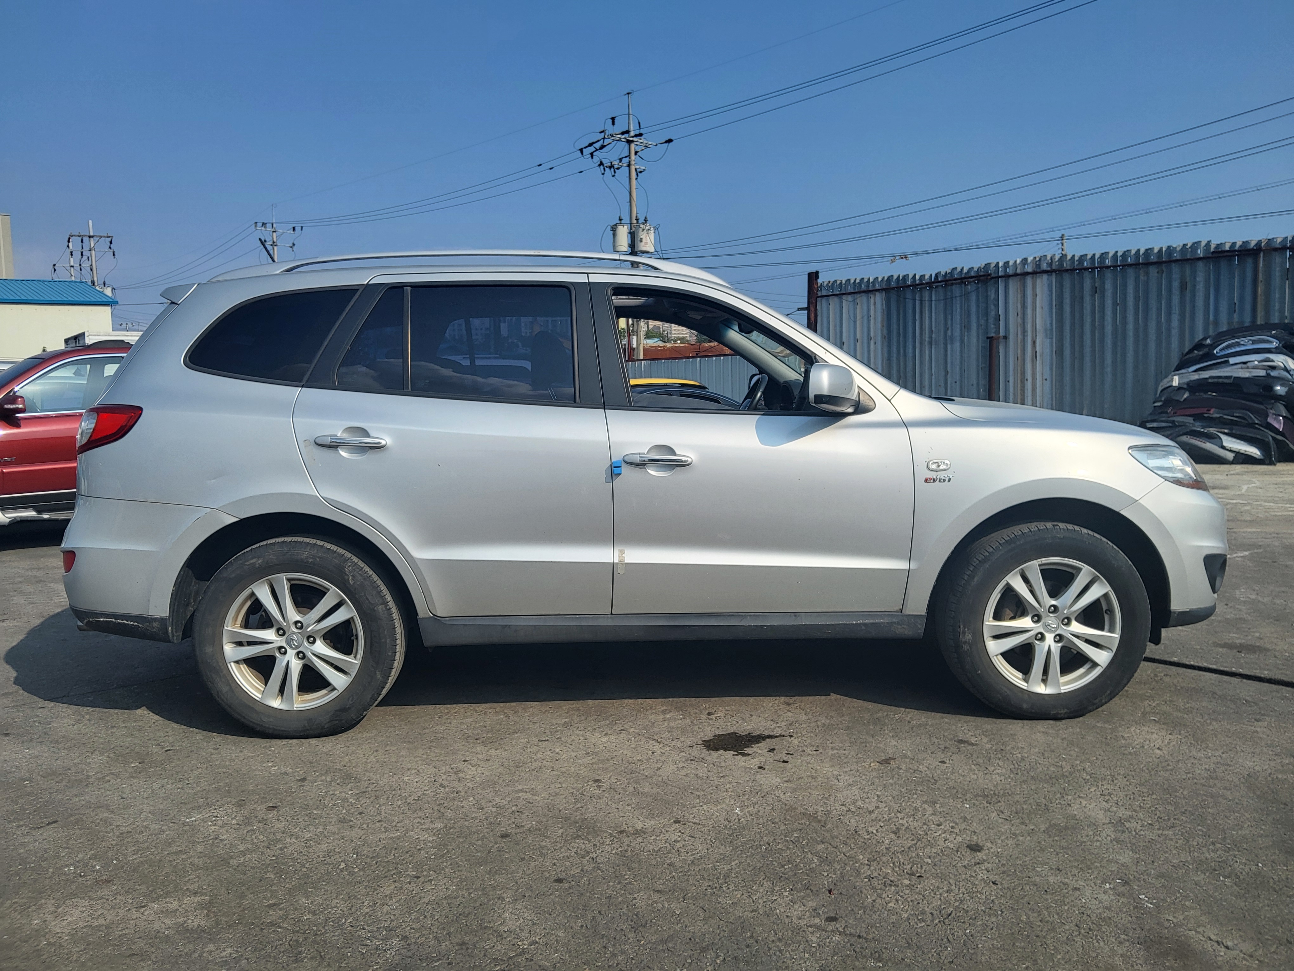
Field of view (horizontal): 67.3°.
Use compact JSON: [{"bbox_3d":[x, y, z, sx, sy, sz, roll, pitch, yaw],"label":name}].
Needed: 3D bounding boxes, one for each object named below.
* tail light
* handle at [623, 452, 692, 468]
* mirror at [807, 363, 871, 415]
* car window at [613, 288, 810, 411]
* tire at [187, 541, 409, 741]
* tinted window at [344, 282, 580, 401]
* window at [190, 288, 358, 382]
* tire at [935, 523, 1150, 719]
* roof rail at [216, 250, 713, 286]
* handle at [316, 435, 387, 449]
[{"bbox_3d":[-1.916,-0.191,3.540,0.330,0.205,0.270,-1,5,-1],"label":"tail light"},{"bbox_3d":[0.038,-0.089,3.384,0.244,0.054,0.050,-1,5,-1],"label":"handle"},{"bbox_3d":[0.655,-0.323,3.318,0.240,0.175,0.230,-1,5,-1],"label":"mirror"},{"bbox_3d":[0.241,-0.490,3.503,0.706,0.502,0.050,-1,-14,-5],"label":"car window"},{"bbox_3d":[-1.256,0.541,3.542,0.735,0.720,0.240,-1,5,-1],"label":"tire"},{"bbox_3d":[-0.677,-0.516,3.480,0.832,0.466,0.050,-1,-15,-1],"label":"tinted window"},{"bbox_3d":[-1.343,-0.541,3.488,0.567,0.381,0.050,-1,-14,4],"label":"window"},{"bbox_3d":[1.438,0.489,3.574,0.735,0.720,0.240,-1,5,-1],"label":"tire"},{"bbox_3d":[-0.658,-0.805,3.653,1.970,0.150,0.090,-1,5,-1],"label":"roof rail"},{"bbox_3d":[-1.024,-0.150,3.365,0.253,0.054,0.050,-1,5,-1],"label":"handle"}]

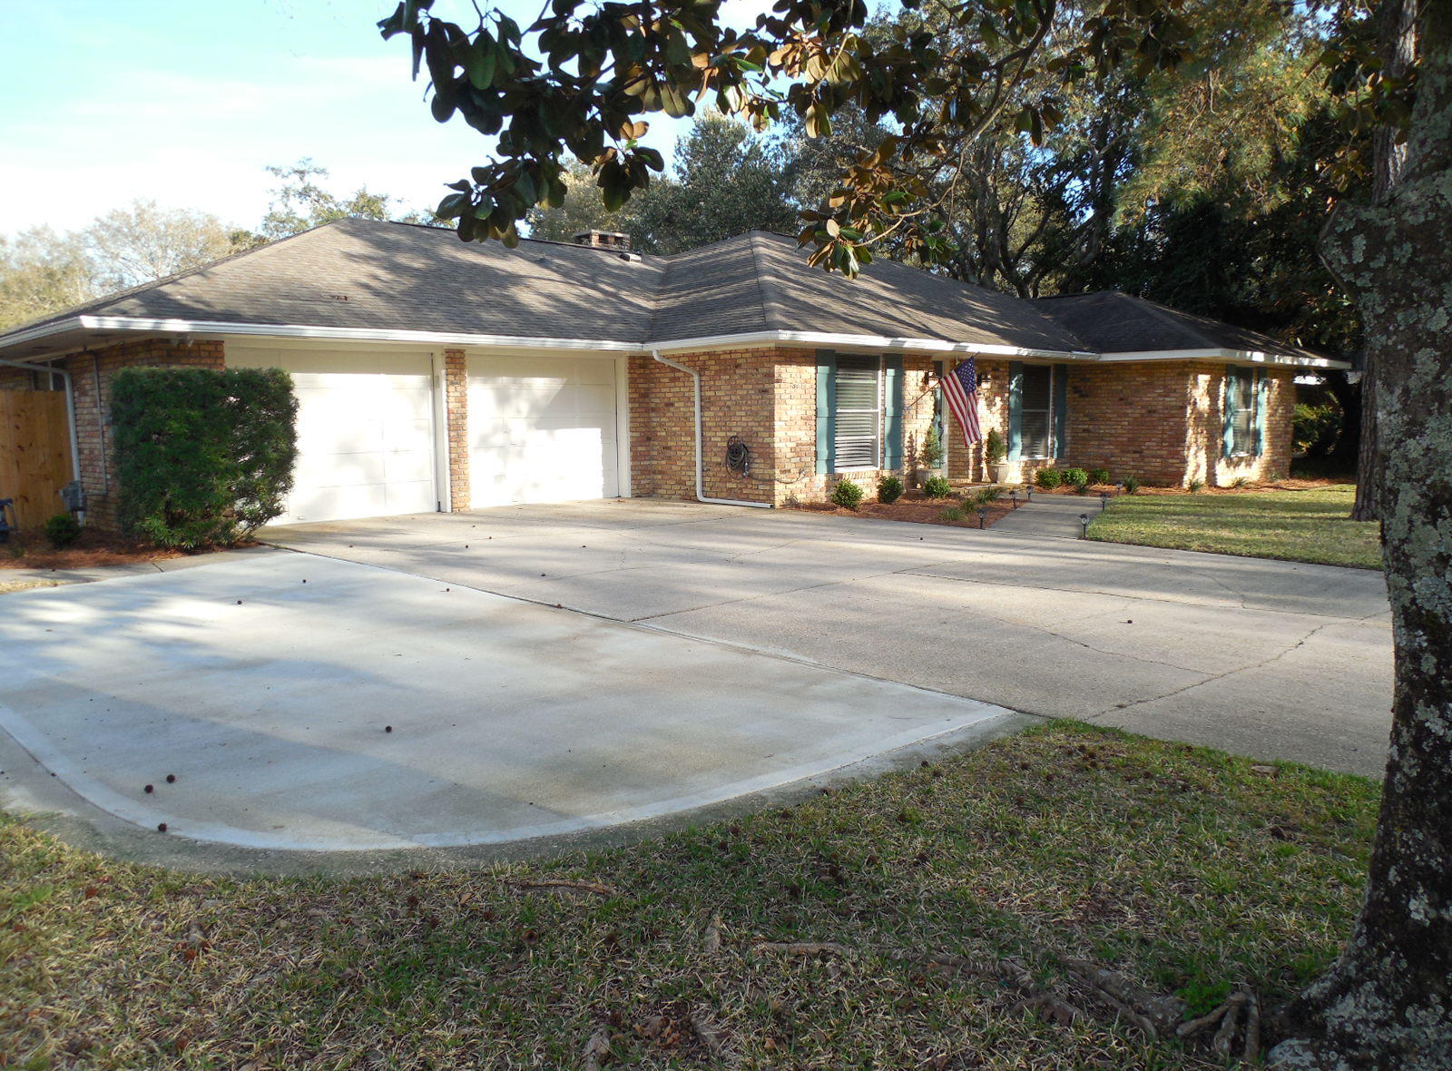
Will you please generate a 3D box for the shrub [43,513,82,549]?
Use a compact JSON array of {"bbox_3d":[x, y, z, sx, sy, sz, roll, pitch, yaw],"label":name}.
[{"bbox_3d":[-7.431,-0.052,11.710,0.410,0.390,0.410,-5,8,-32],"label":"shrub"}]

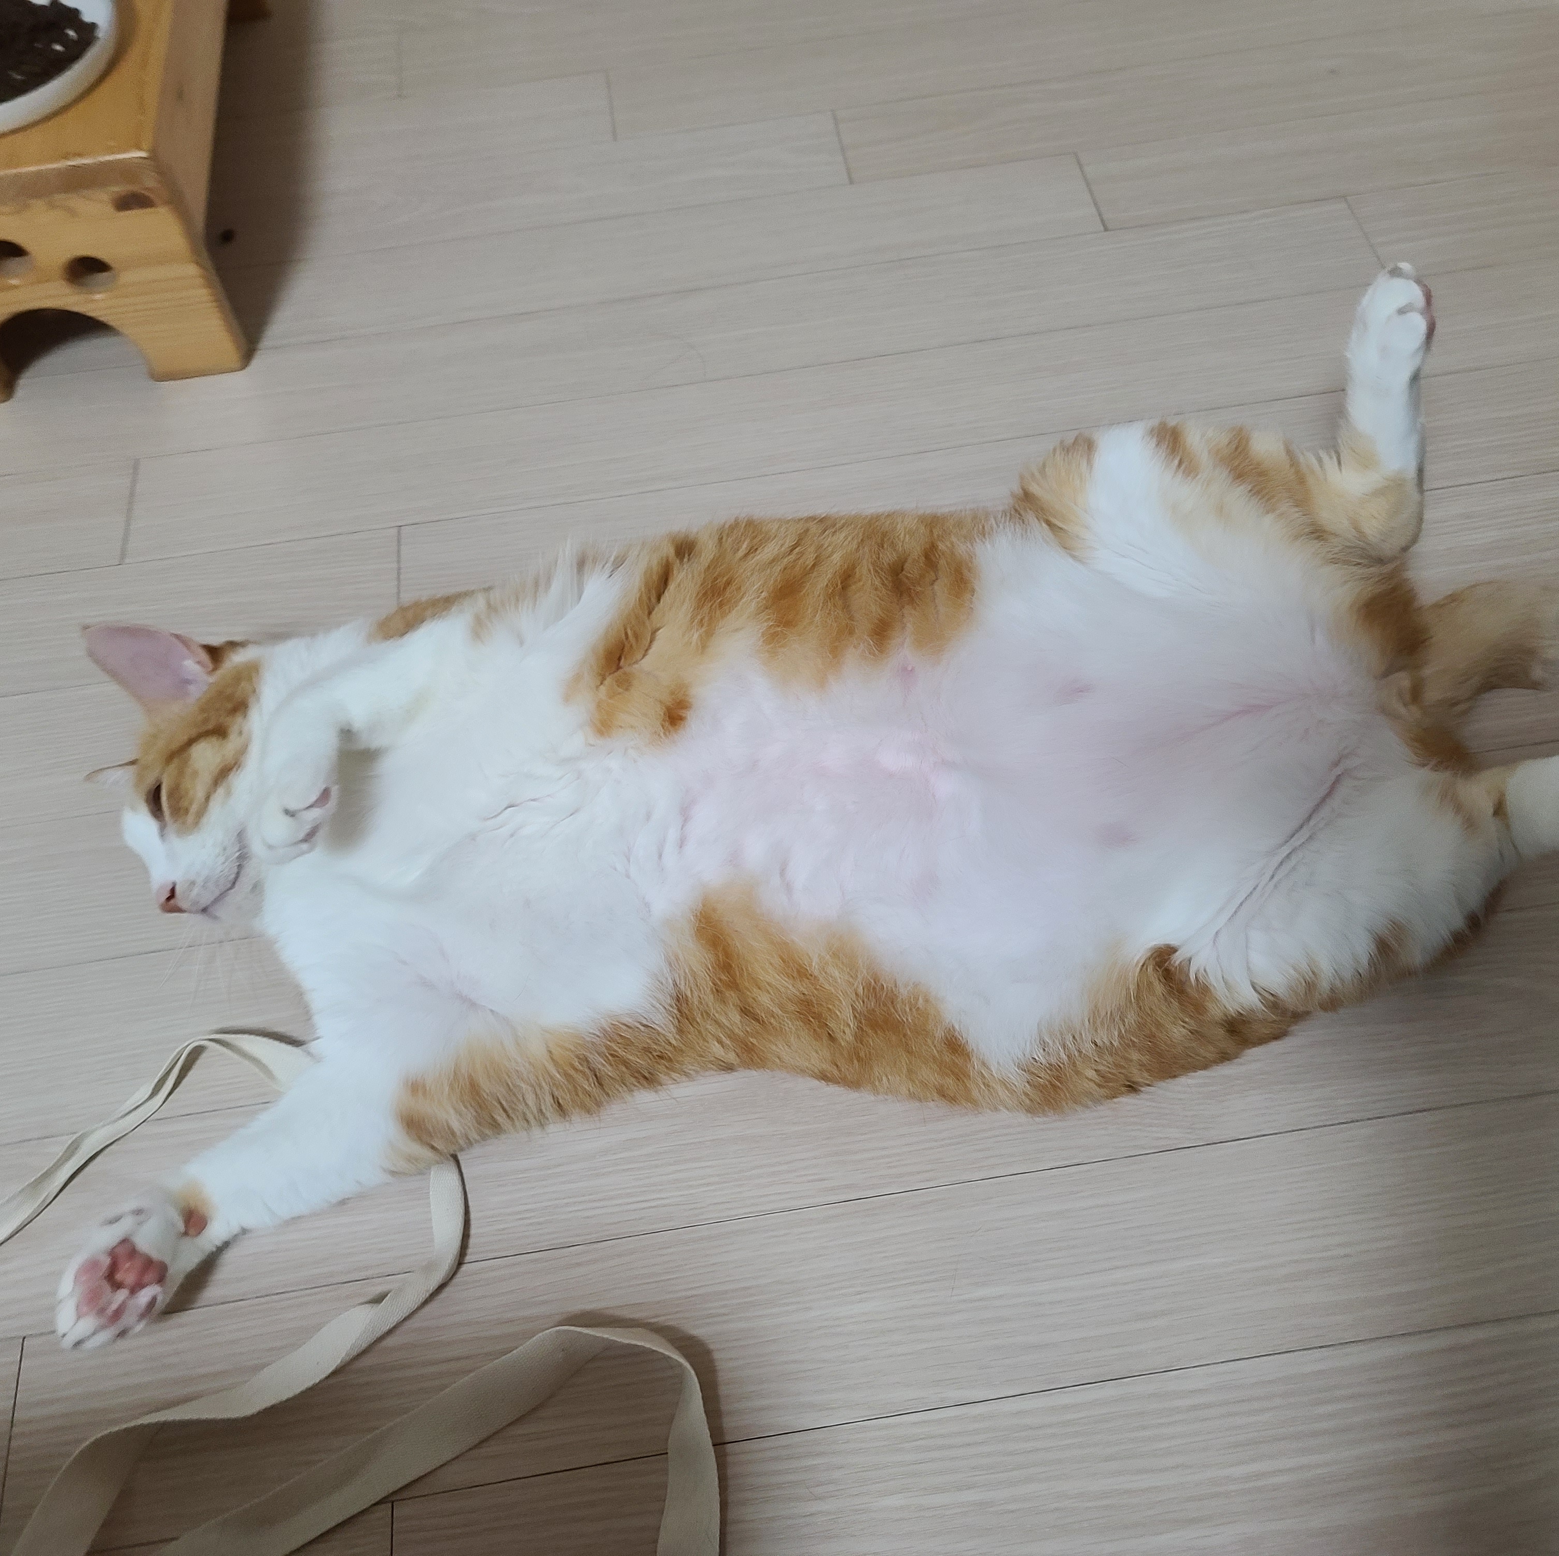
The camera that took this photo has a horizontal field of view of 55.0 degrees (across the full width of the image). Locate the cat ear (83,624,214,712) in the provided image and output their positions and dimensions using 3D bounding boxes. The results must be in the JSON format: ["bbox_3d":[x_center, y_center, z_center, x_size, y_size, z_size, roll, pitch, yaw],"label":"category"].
[{"bbox_3d":[-0.275,-0.048,0.653,0.051,0.020,0.036,32,81,-6],"label":"cat ear"}]

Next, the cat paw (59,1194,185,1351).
[{"bbox_3d":[-0.236,0.176,0.537,0.038,0.028,0.052,30,99,-5],"label":"cat paw"}]

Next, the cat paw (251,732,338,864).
[{"bbox_3d":[-0.182,0.007,0.562,0.029,0.034,0.046,-2,82,-39],"label":"cat paw"}]

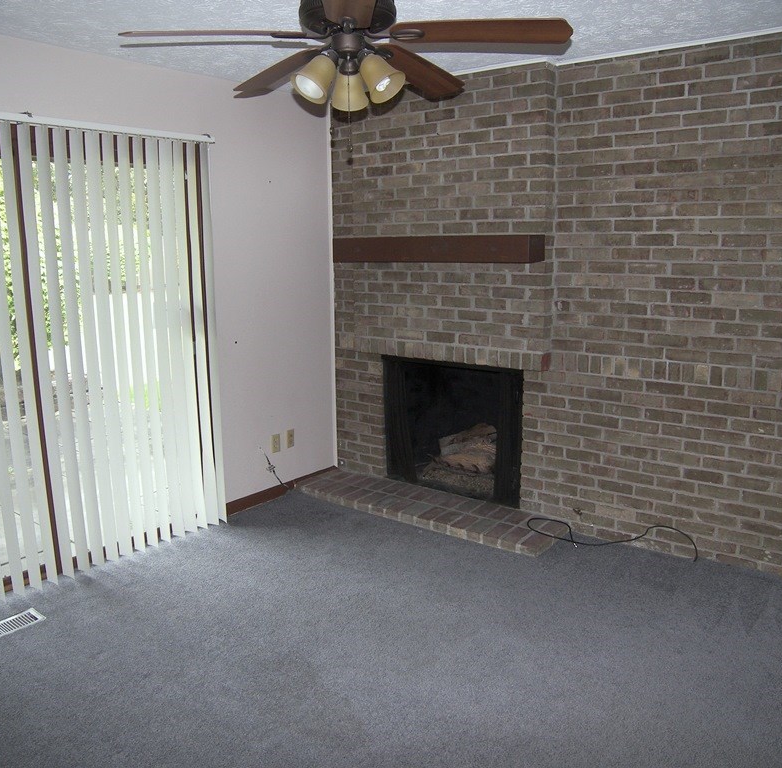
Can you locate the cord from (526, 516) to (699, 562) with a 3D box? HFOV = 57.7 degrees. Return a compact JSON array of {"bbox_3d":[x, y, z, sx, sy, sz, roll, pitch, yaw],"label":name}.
[{"bbox_3d":[1.107,0.790,3.657,0.850,0.150,0.270,7,13,32],"label":"cord"}]

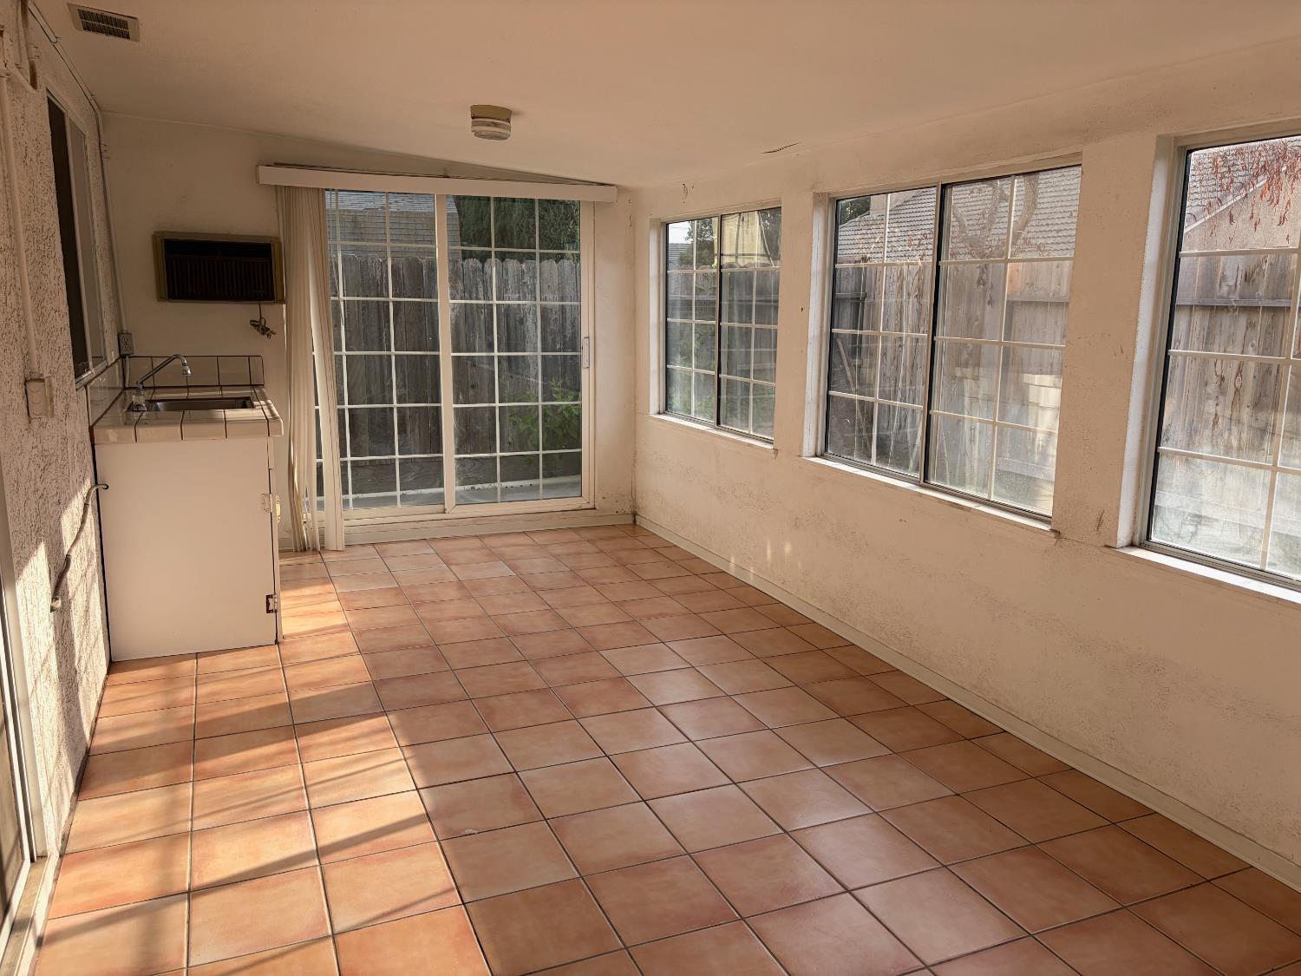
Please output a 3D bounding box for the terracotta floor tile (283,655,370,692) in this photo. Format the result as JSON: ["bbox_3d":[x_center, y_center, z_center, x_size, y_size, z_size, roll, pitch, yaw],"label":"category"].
[{"bbox_3d":[-1.273,0.733,3.851,0.298,0.010,0.298,-4,12,-23],"label":"terracotta floor tile"}]

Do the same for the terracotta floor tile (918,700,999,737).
[{"bbox_3d":[1.123,0.828,3.556,0.177,0.010,0.298,-4,12,-23],"label":"terracotta floor tile"}]

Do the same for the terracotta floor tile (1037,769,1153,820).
[{"bbox_3d":[1.354,0.947,3.003,0.150,0.012,0.294,-3,12,-23],"label":"terracotta floor tile"}]

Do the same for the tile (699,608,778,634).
[{"bbox_3d":[0.409,0.624,4.557,0.299,0.010,0.299,-3,12,-23],"label":"tile"}]

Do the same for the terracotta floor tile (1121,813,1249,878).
[{"bbox_3d":[1.480,1.000,2.733,0.160,0.010,0.299,-3,12,-23],"label":"terracotta floor tile"}]

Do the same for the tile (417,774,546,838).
[{"bbox_3d":[-0.500,0.931,2.856,0.299,0.010,0.299,-3,12,-23],"label":"tile"}]

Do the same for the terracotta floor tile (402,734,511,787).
[{"bbox_3d":[-0.618,0.872,3.117,0.298,0.010,0.298,-3,12,-23],"label":"terracotta floor tile"}]

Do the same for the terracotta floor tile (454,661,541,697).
[{"bbox_3d":[-0.587,0.747,3.799,0.299,0.010,0.299,-3,12,-23],"label":"terracotta floor tile"}]

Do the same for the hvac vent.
[{"bbox_3d":[-1.789,-1.519,3.216,0.195,0.020,0.345,1,10,-24],"label":"hvac vent"}]

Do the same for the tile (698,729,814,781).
[{"bbox_3d":[0.340,0.883,3.219,0.294,0.012,0.294,-3,12,-23],"label":"tile"}]

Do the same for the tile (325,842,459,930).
[{"bbox_3d":[-0.657,1.005,2.463,0.294,0.012,0.294,-3,12,-23],"label":"tile"}]

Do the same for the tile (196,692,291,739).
[{"bbox_3d":[-1.428,0.803,3.449,0.300,0.011,0.300,-3,12,-23],"label":"tile"}]

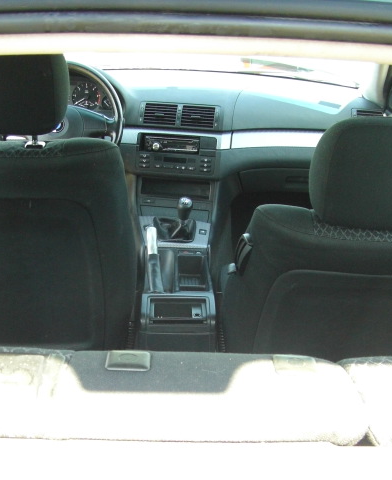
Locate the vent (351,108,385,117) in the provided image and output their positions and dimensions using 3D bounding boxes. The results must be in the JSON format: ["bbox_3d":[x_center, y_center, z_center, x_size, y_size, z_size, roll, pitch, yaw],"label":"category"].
[{"bbox_3d":[0.563,-0.399,2.316,0.106,0.068,0.040,0,5,-8],"label":"vent"}]

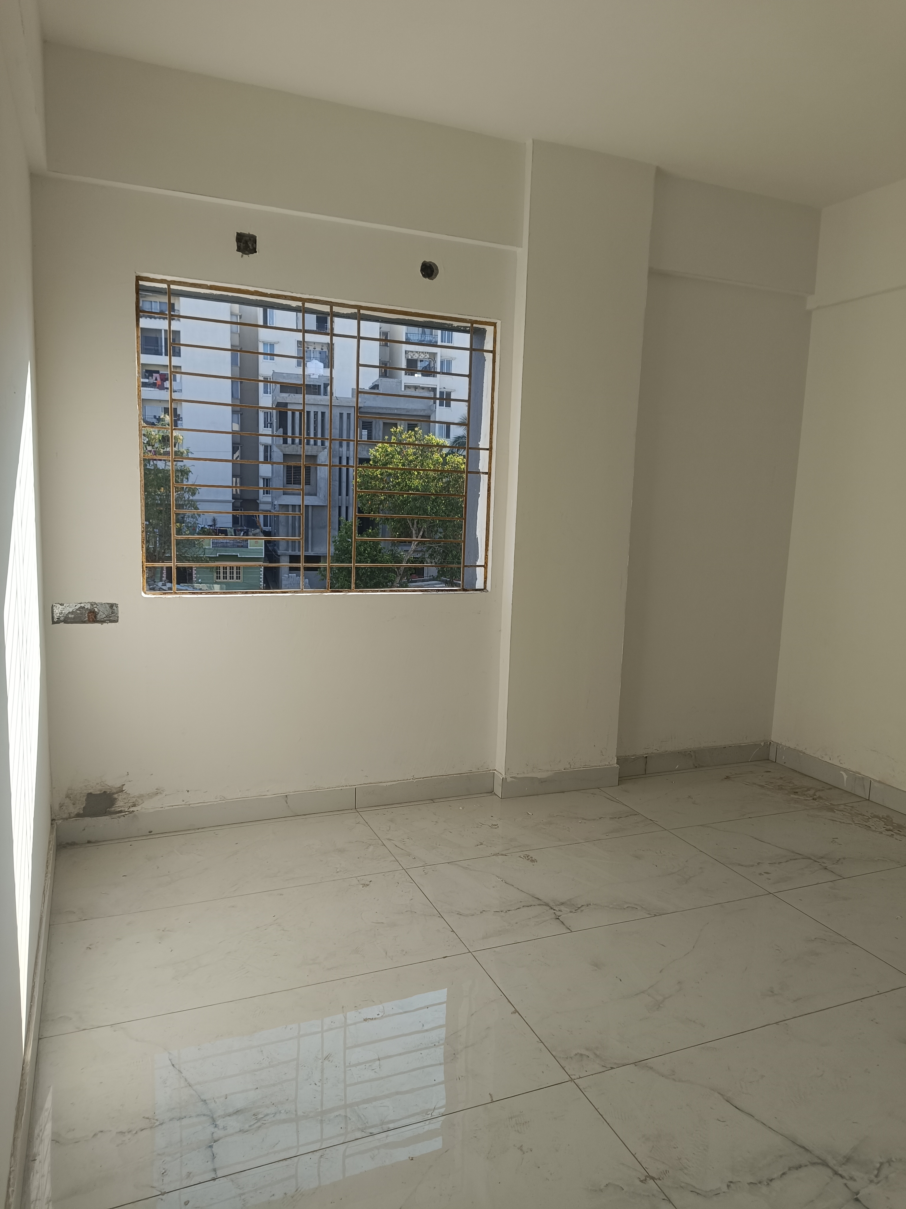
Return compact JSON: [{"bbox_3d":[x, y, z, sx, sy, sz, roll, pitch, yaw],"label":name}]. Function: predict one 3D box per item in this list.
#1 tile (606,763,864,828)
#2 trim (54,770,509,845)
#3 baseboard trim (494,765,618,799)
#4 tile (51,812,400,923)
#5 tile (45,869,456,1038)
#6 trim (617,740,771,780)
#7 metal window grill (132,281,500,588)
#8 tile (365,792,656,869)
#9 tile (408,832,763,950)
[{"bbox_3d":[1.357,0.926,4.111,1.190,0.014,0.605,-1,8,-23],"label":"tile"},{"bbox_3d":[-0.670,0.864,3.617,1.883,0.101,0.015,-1,8,-23],"label":"trim"},{"bbox_3d":[0.511,0.846,4.061,0.643,0.100,0.084,-1,8,-23],"label":"baseboard trim"},{"bbox_3d":[-0.847,0.974,3.174,1.200,0.014,0.605,-1,8,-23],"label":"tile"},{"bbox_3d":[-0.612,1.054,2.625,1.200,0.014,0.600,-1,8,-23],"label":"tile"},{"bbox_3d":[1.276,0.820,4.436,1.070,0.107,0.015,-1,8,-23],"label":"trim"},{"bbox_3d":[-0.510,-0.641,3.486,1.496,1.192,0.028,-1,8,-23],"label":"metal window grill"},{"bbox_3d":[0.258,0.950,3.642,1.200,0.014,0.603,-1,8,-23],"label":"tile"},{"bbox_3d":[0.492,1.030,3.094,1.200,0.014,0.600,-1,8,-23],"label":"tile"}]

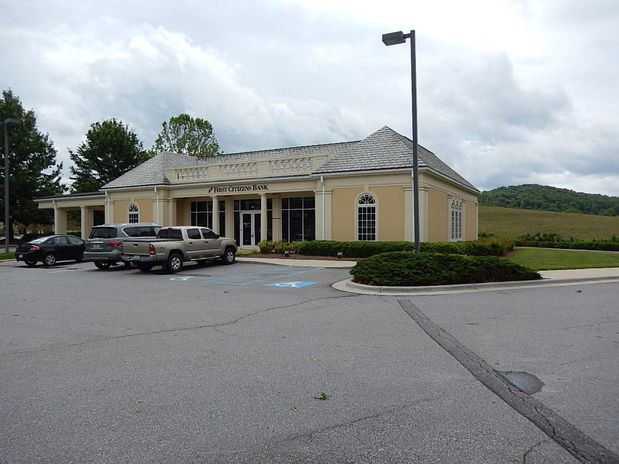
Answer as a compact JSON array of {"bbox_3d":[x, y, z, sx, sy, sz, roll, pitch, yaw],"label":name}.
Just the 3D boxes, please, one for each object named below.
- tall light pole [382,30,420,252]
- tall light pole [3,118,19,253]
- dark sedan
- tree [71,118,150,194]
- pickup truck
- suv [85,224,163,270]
[{"bbox_3d":[2.743,-2.315,13.741,1.020,7.540,0.420,0,0,29],"label":"tall light pole"},{"bbox_3d":[-16.477,-2.586,24.786,1.150,7.470,0.420,0,0,29],"label":"tall light pole"},{"bbox_3d":[-12.366,0.883,22.676,1.740,1.480,4.470,0,0,28],"label":"dark sedan"},{"bbox_3d":[-24.593,-6.385,55.049,10.300,15.200,10.300,0,0,29],"label":"tree"},{"bbox_3d":[-5.245,0.650,19.035,1.895,1.780,5.290,0,0,30],"label":"pickup truck"},{"bbox_3d":[-7.516,0.605,20.538,2.030,1.920,5.250,0,0,26],"label":"suv"}]

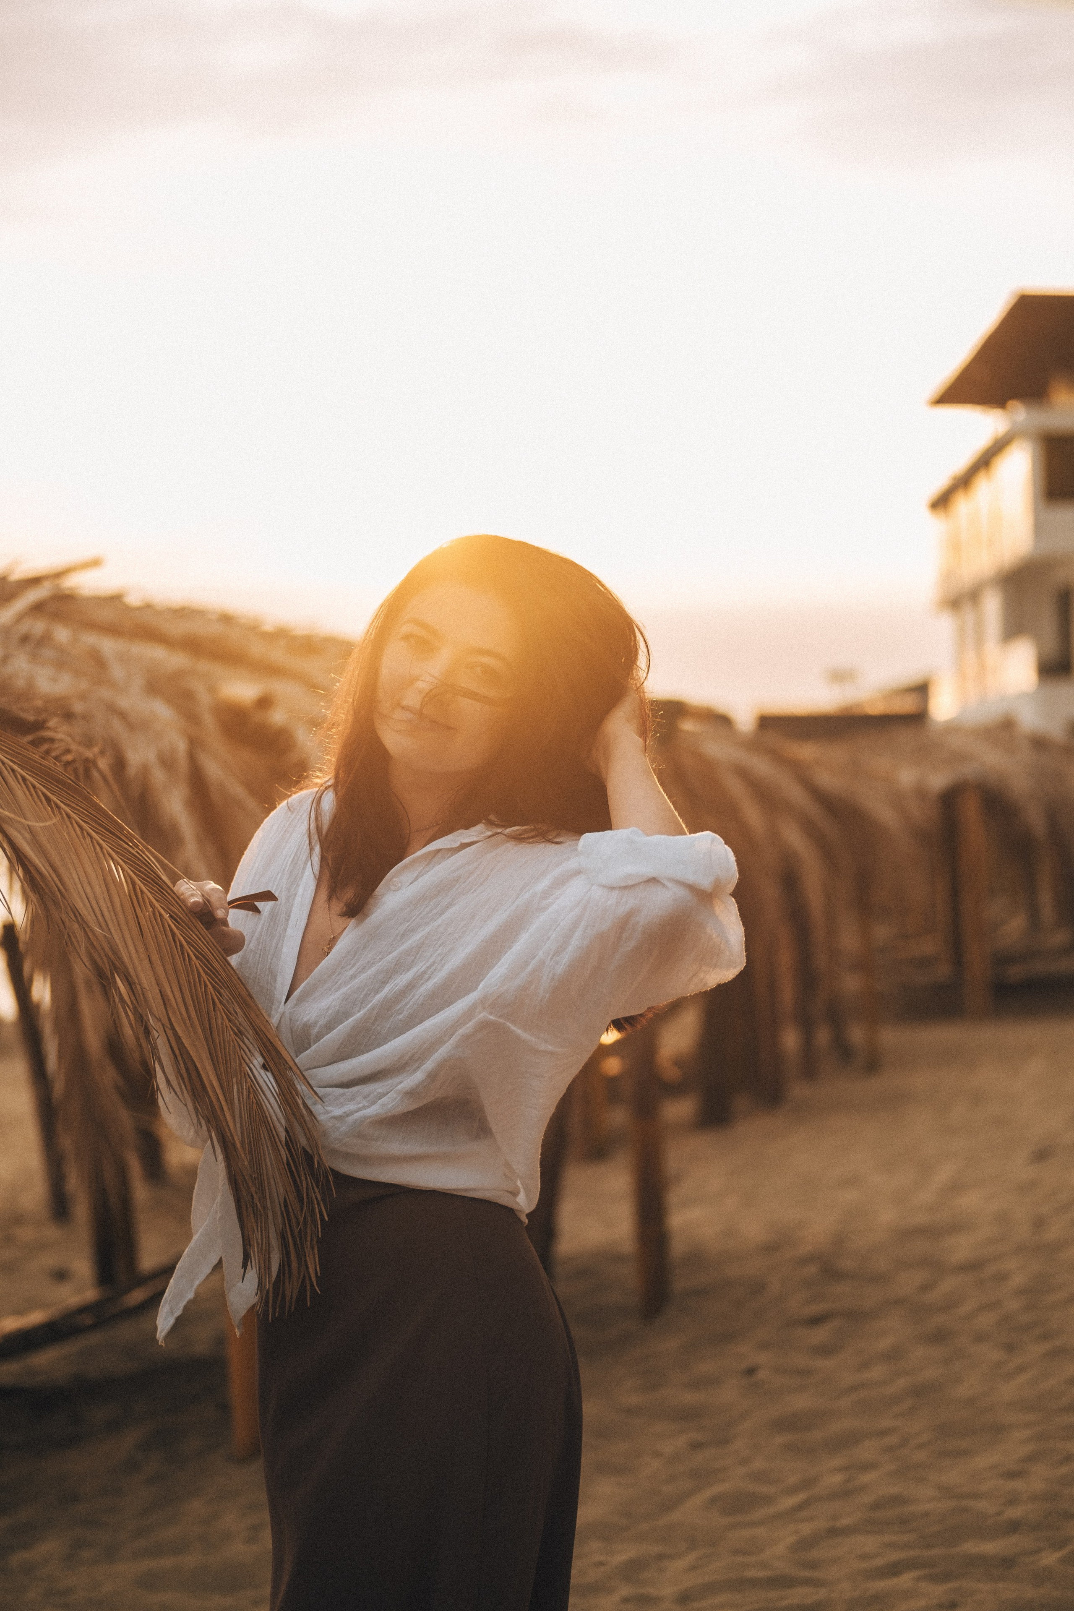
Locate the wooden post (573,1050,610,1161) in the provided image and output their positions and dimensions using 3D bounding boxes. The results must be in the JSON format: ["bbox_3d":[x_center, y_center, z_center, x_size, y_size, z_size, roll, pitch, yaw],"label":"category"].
[{"bbox_3d":[0.210,0.620,13.200,0.135,1.550,0.135,0,0,0],"label":"wooden post"}]

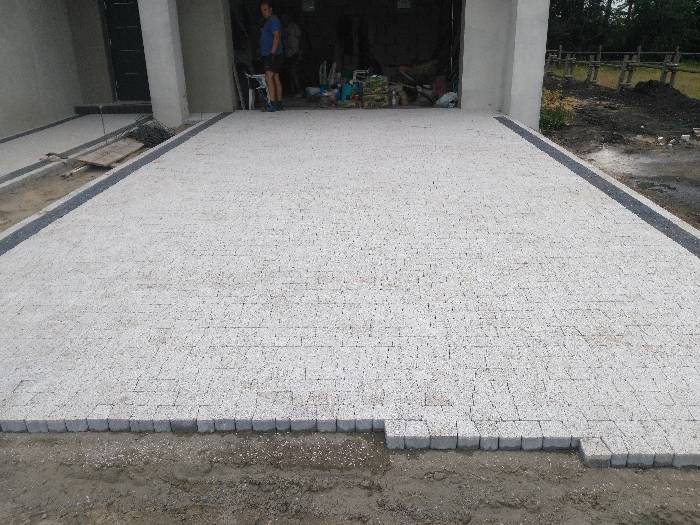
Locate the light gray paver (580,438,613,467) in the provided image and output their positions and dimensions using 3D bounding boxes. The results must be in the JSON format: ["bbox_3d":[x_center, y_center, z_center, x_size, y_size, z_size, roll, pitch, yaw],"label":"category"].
[{"bbox_3d":[0.874,0.686,2.033,0.086,0.060,0.092,-1,22,2],"label":"light gray paver"}]

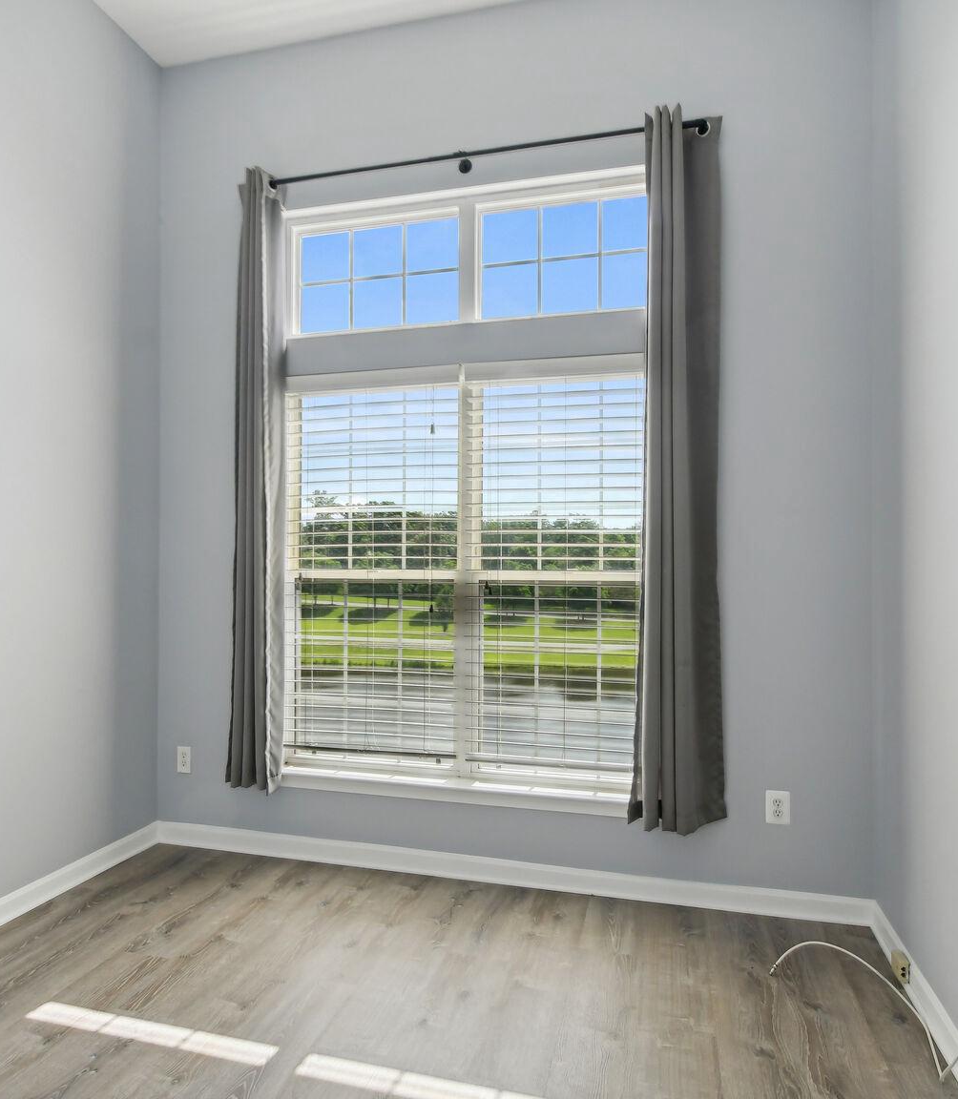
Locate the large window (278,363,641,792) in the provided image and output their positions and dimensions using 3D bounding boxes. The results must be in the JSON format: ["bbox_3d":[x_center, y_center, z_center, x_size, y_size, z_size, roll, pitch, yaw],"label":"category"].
[{"bbox_3d":[-0.070,0.105,2.927,1.638,1.752,0.110,0,-1,14],"label":"large window"}]

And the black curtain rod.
[{"bbox_3d":[-0.080,-1.607,2.848,1.972,0.050,0.095,0,-1,14],"label":"black curtain rod"}]

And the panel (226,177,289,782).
[{"bbox_3d":[-0.966,-0.302,3.016,0.270,2.722,0.120,0,-1,14],"label":"panel"}]

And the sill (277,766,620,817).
[{"bbox_3d":[-0.080,1.012,2.894,1.660,0.067,0.125,0,-1,14],"label":"sill"}]

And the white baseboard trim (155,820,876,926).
[{"bbox_3d":[-0.037,1.318,2.839,3.010,0.101,0.018,0,-1,14],"label":"white baseboard trim"}]

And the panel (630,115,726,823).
[{"bbox_3d":[0.756,-0.302,2.588,0.330,2.722,0.120,0,-1,14],"label":"panel"}]

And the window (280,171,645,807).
[{"bbox_3d":[-0.069,-0.253,2.932,1.638,2.525,0.110,0,-1,14],"label":"window"}]

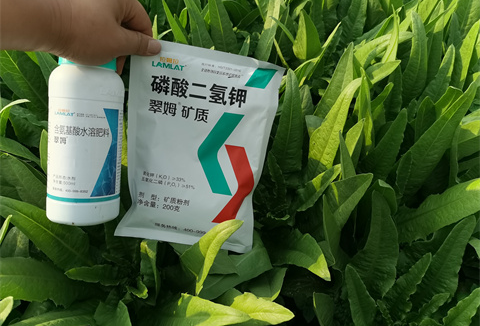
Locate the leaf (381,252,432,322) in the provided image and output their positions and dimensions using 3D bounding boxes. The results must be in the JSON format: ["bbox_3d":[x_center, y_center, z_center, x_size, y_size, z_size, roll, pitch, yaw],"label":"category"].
[{"bbox_3d":[0.210,0.155,0.460,0.034,0.098,0.030,27,17,29],"label":"leaf"}]

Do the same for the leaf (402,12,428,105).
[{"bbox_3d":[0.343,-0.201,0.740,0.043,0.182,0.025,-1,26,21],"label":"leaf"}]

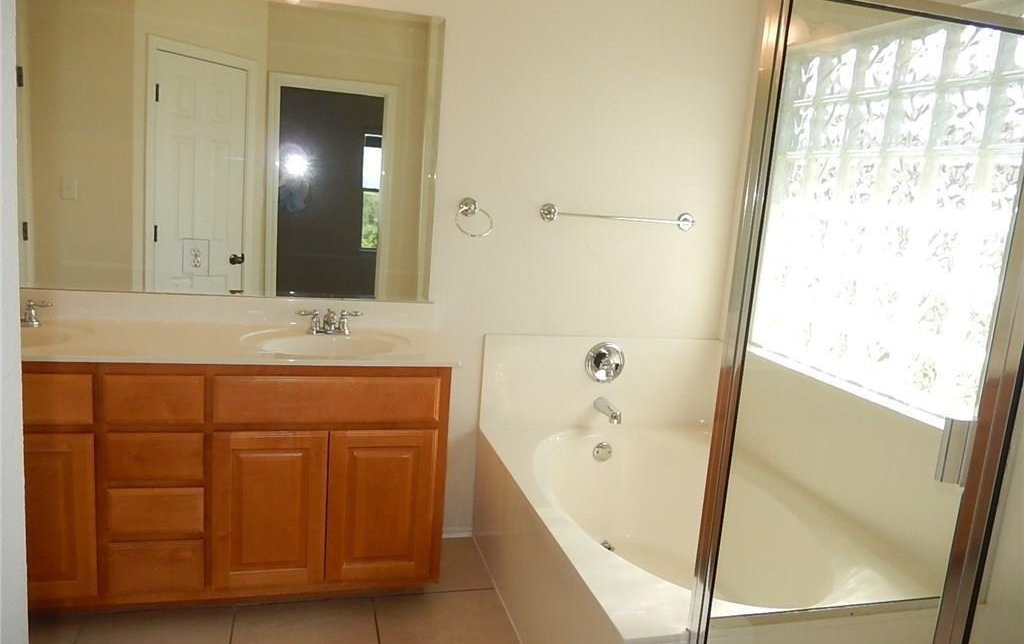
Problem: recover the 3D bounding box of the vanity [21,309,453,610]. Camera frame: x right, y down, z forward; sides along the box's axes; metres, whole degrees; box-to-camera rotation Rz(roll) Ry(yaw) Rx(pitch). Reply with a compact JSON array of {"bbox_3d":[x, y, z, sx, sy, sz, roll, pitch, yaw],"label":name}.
[{"bbox_3d":[-1.126,0.478,2.491,1.790,0.930,0.563,1,10,-15],"label":"vanity"}]

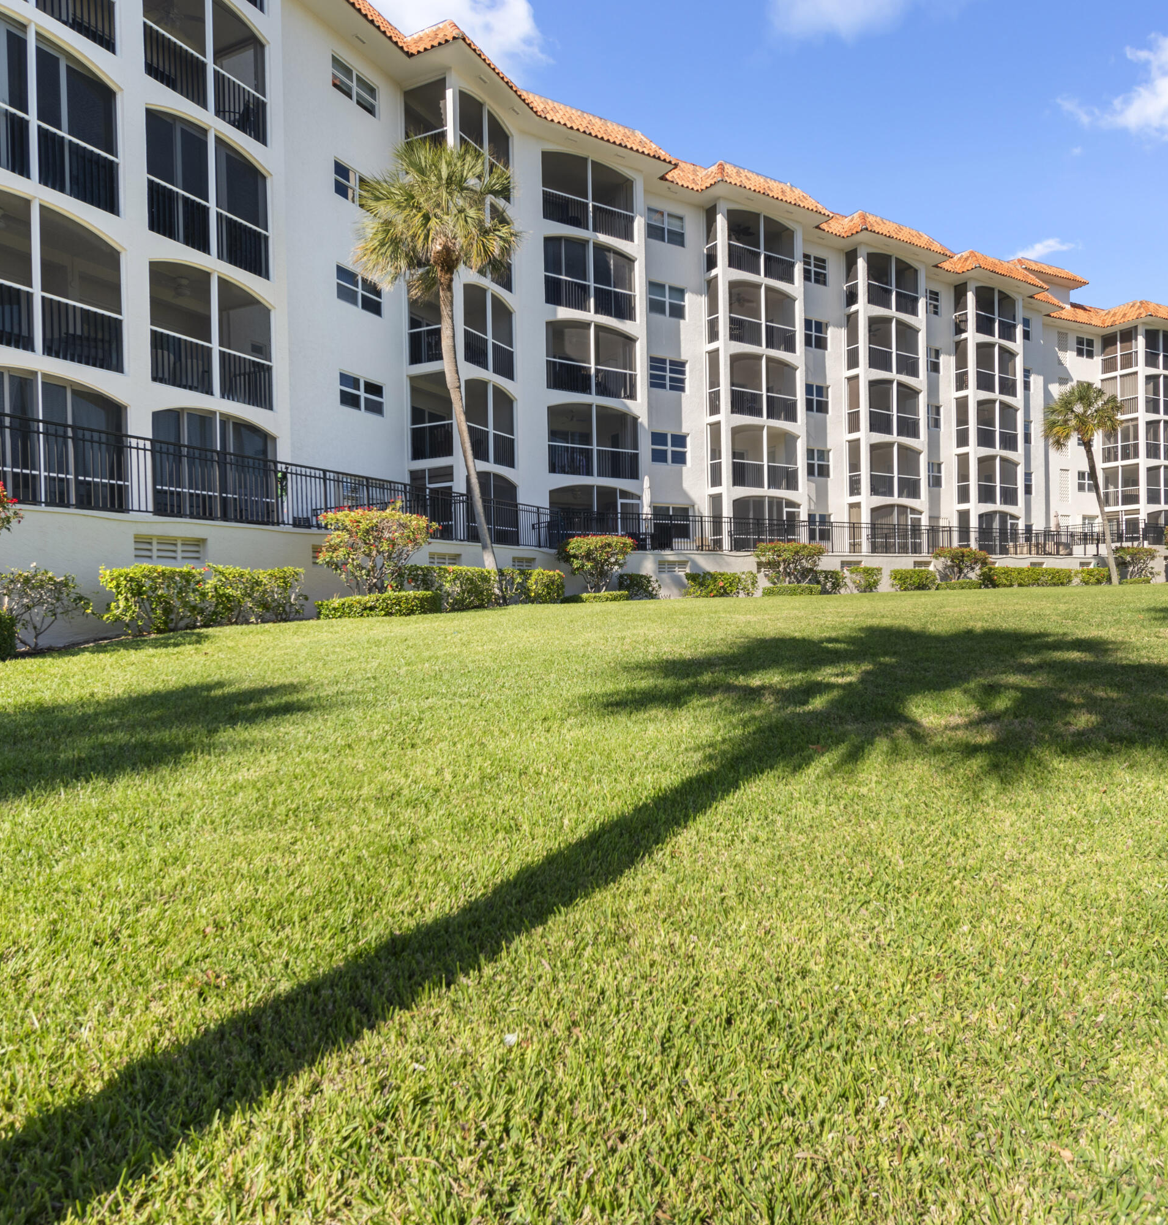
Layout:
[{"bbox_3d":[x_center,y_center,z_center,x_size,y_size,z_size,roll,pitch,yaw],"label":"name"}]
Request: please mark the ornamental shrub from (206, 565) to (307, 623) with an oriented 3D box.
[{"bbox_3d":[-5.461,-0.323,12.745,0.900,0.910,1.450,-1,1,29],"label":"ornamental shrub"}]

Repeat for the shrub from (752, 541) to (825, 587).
[{"bbox_3d":[6.427,-1.366,23.884,2.100,1.660,1.800,-2,1,-31],"label":"shrub"}]

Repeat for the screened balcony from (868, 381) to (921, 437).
[{"bbox_3d":[13.333,-8.948,33.985,3.399,2.448,1.500,-2,1,-31],"label":"screened balcony"}]

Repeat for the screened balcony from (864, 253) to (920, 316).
[{"bbox_3d":[13.221,-14.386,33.874,3.399,2.448,1.500,-2,1,-31],"label":"screened balcony"}]

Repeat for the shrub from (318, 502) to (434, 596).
[{"bbox_3d":[-3.866,-0.983,14.170,2.200,2.000,2.000,-1,1,-15],"label":"shrub"}]

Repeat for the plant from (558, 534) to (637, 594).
[{"bbox_3d":[0.386,-1.196,20.584,2.000,1.770,1.700,-2,1,-31],"label":"plant"}]

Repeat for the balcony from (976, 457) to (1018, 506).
[{"bbox_3d":[19.965,-6.444,37.907,3.379,2.448,1.500,-2,1,-31],"label":"balcony"}]

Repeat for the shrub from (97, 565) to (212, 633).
[{"bbox_3d":[-5.869,-0.176,10.450,0.900,0.900,1.250,-1,1,29],"label":"shrub"}]

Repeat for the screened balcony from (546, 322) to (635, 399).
[{"bbox_3d":[0.276,-8.974,27.163,3.735,2.489,0.200,-2,1,-31],"label":"screened balcony"}]

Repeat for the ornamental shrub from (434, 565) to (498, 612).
[{"bbox_3d":[-2.531,-0.522,16.358,0.800,0.930,1.600,0,1,29],"label":"ornamental shrub"}]

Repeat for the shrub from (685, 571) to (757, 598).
[{"bbox_3d":[4.097,-0.841,23.000,2.250,0.820,0.950,-2,1,-31],"label":"shrub"}]

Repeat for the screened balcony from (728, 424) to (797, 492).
[{"bbox_3d":[7.422,-6.366,31.552,3.630,2.523,0.400,-2,1,-31],"label":"screened balcony"}]

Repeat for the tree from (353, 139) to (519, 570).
[{"bbox_3d":[-3.361,-5.377,17.320,3.600,10.460,3.700,-1,1,-11],"label":"tree"}]

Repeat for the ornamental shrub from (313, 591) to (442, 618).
[{"bbox_3d":[-3.601,-0.126,13.478,2.100,0.480,0.700,-1,1,-20],"label":"ornamental shrub"}]

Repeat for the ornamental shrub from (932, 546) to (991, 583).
[{"bbox_3d":[14.034,-1.671,28.512,2.150,1.500,1.900,-1,1,12],"label":"ornamental shrub"}]

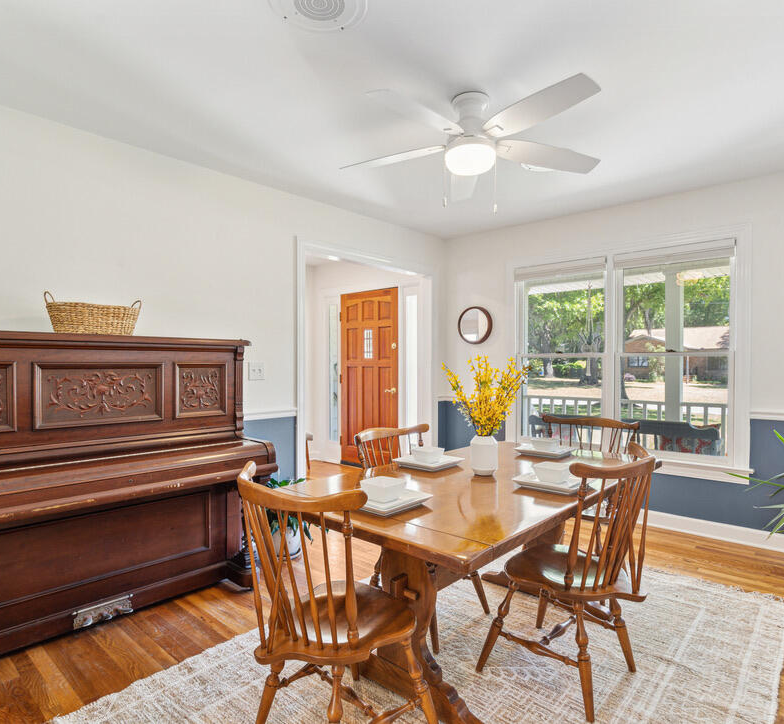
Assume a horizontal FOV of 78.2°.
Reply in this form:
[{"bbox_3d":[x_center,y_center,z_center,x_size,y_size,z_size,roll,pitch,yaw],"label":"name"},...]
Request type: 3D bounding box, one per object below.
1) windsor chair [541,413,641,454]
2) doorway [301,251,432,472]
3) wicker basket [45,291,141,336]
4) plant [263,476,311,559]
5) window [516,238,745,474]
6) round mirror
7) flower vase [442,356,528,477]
[{"bbox_3d":[1.057,0.759,2.653,0.550,0.900,0.530,0,0,43],"label":"windsor chair"},{"bbox_3d":[-0.174,0.197,4.139,0.160,2.050,1.580,0,0,43],"label":"doorway"},{"bbox_3d":[-1.488,-0.224,2.401,0.260,0.205,0.400,0,0,43],"label":"wicker basket"},{"bbox_3d":[-0.641,0.968,3.058,0.360,0.490,0.370,0,0,0],"label":"plant"},{"bbox_3d":[1.716,-0.037,3.788,1.740,1.630,0.120,0,0,43],"label":"window"},{"bbox_3d":[0.787,-0.353,4.575,0.370,0.370,0.050,0,0,43],"label":"round mirror"},{"bbox_3d":[0.387,0.220,1.986,0.340,0.475,0.320,0,0,0],"label":"flower vase"}]

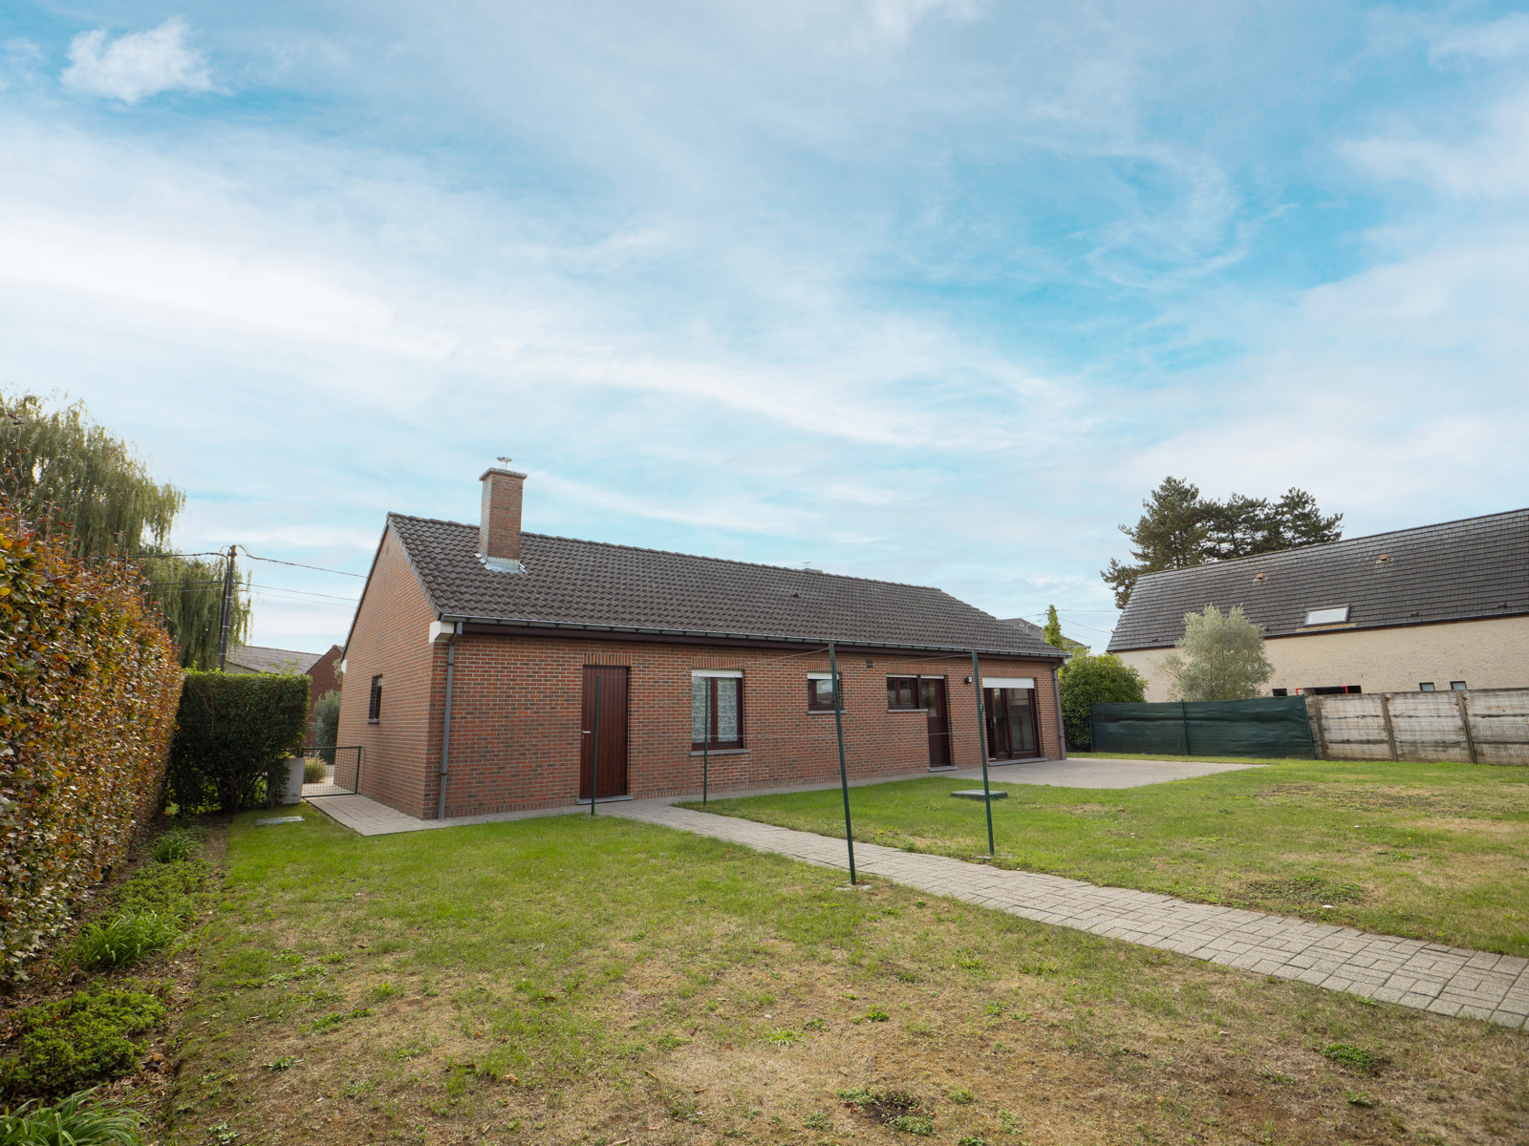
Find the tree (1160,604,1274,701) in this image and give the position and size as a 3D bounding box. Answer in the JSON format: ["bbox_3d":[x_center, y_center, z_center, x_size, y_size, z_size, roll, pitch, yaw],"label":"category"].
[{"bbox_3d":[14.232,3.289,22.406,3.000,4.550,3.000,8,-15,-37],"label":"tree"}]

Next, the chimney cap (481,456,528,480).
[{"bbox_3d":[-5.197,-2.076,14.135,0.716,0.473,0.660,8,-15,-37],"label":"chimney cap"}]

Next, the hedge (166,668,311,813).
[{"bbox_3d":[-8.837,2.821,11.780,2.050,2.250,0.950,8,-15,-37],"label":"hedge"}]

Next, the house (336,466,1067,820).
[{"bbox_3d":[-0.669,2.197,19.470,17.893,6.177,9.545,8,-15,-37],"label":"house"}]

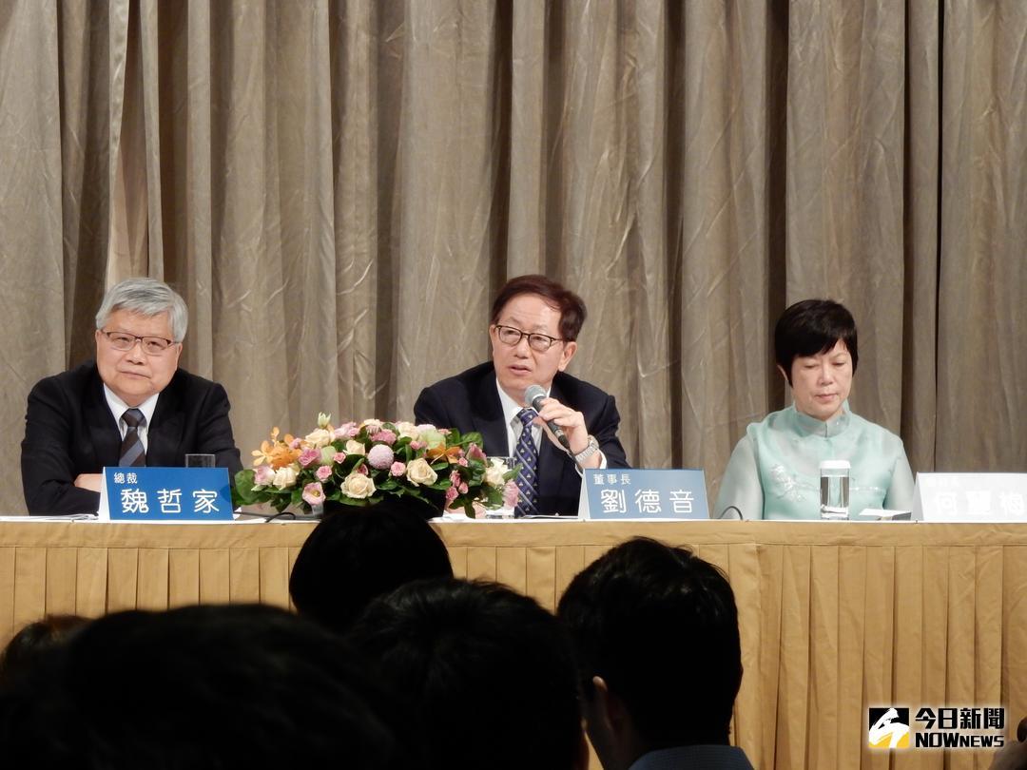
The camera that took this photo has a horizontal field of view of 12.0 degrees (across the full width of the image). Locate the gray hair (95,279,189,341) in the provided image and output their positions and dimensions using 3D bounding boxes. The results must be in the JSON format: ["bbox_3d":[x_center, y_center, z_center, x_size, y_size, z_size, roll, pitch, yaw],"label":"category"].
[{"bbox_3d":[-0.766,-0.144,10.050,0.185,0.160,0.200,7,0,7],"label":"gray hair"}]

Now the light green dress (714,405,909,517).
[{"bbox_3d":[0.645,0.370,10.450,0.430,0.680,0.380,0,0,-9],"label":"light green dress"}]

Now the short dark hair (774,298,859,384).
[{"bbox_3d":[0.654,-0.087,10.500,0.180,0.195,0.205,-1,12,-9],"label":"short dark hair"}]

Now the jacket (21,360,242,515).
[{"bbox_3d":[-0.789,0.217,10.050,0.460,0.540,0.380,0,0,-9],"label":"jacket"}]

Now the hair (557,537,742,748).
[{"bbox_3d":[0.144,0.271,5.150,0.180,0.220,0.210,0,0,-33],"label":"hair"}]

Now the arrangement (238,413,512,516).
[{"bbox_3d":[-0.281,0.166,9.950,0.560,0.215,0.330,0,0,-14],"label":"arrangement"}]

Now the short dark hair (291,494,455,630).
[{"bbox_3d":[-0.158,0.232,5.400,0.180,0.210,0.205,0,0,-18],"label":"short dark hair"}]

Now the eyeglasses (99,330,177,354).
[{"bbox_3d":[-0.765,-0.093,10.090,0.144,0.038,0.140,9,3,2],"label":"eyeglasses"}]

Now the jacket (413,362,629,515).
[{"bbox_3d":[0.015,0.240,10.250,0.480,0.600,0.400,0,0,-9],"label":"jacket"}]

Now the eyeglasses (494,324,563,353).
[{"bbox_3d":[0.061,-0.100,10.186,0.142,0.042,0.140,12,2,18],"label":"eyeglasses"}]

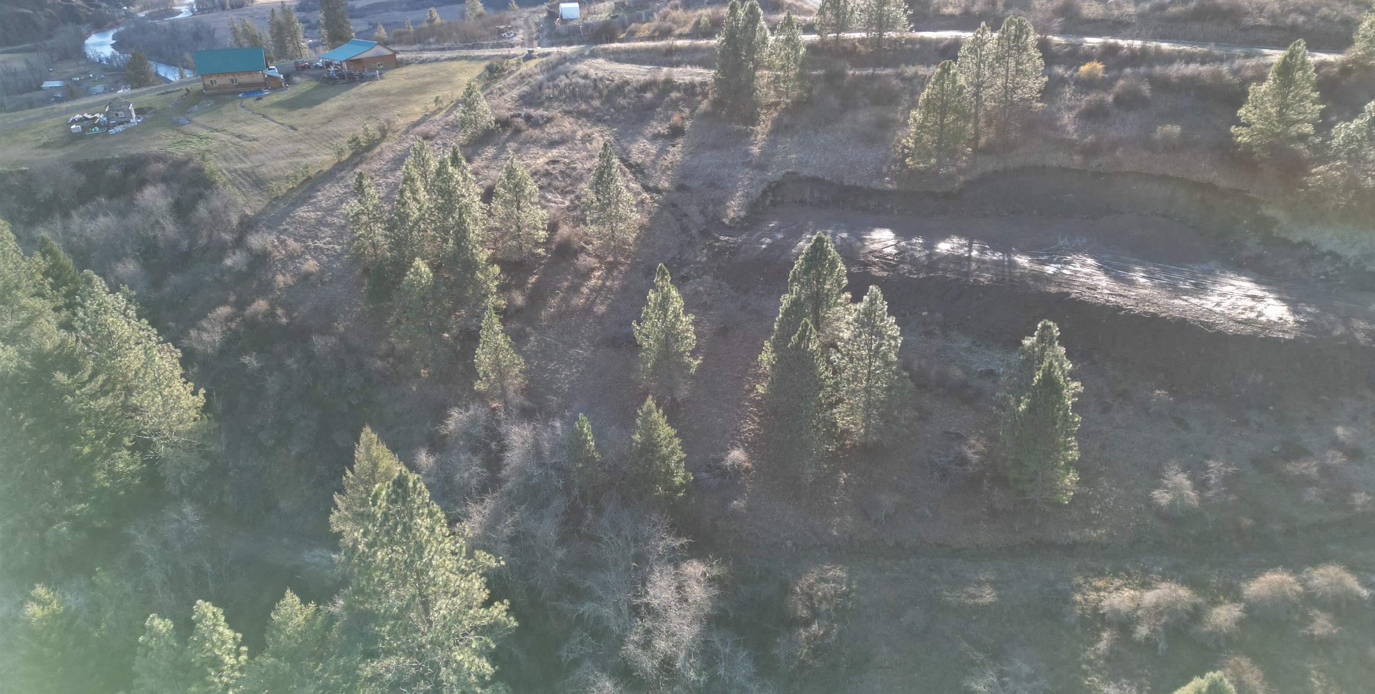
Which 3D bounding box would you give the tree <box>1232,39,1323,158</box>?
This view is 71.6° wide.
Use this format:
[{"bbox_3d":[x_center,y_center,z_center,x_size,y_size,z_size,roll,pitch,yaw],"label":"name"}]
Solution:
[{"bbox_3d":[68.160,-28.570,110.190,9.500,13.650,9.500,0,24,0],"label":"tree"}]

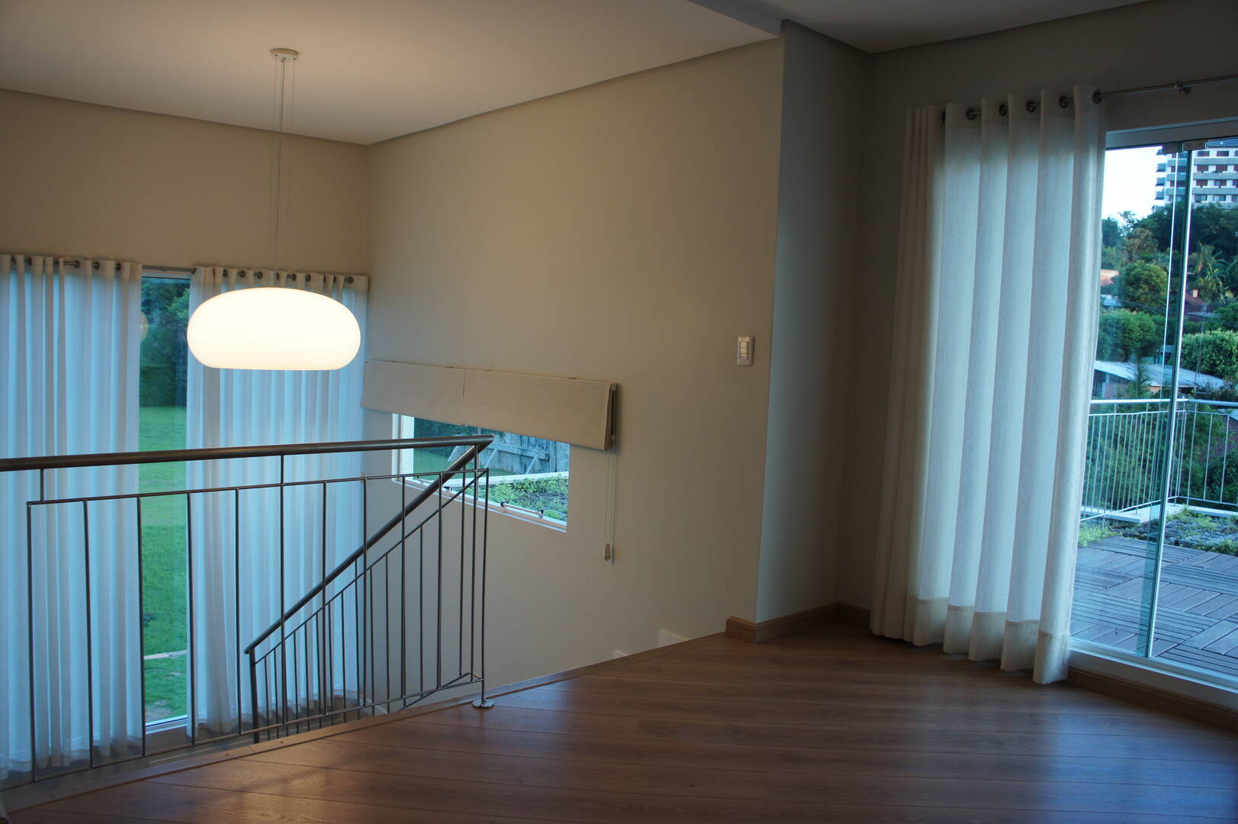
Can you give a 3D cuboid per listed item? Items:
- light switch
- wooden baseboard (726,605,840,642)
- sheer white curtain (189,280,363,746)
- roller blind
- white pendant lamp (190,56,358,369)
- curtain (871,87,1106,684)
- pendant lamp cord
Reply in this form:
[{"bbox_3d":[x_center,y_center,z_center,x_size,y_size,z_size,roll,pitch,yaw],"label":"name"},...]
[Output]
[{"bbox_3d":[0.561,-0.272,4.146,0.014,0.125,0.084,-2,7,-42],"label":"light switch"},{"bbox_3d":[0.778,0.973,4.390,0.612,0.088,0.167,-2,7,-42],"label":"wooden baseboard"},{"bbox_3d":[-2.333,0.592,6.381,1.278,3.105,0.116,-2,7,-42],"label":"sheer white curtain"},{"bbox_3d":[-0.934,-0.082,5.768,0.058,0.339,2.679,-2,7,-42],"label":"roller blind"},{"bbox_3d":[-1.669,-0.963,4.507,0.816,1.549,0.816,-2,7,-42],"label":"white pendant lamp"},{"bbox_3d":[1.511,-0.113,3.894,0.116,2.373,0.853,-2,7,-42],"label":"curtain"},{"bbox_3d":[-1.644,-1.182,4.494,0.115,1.100,0.115,-2,7,-42],"label":"pendant lamp cord"}]

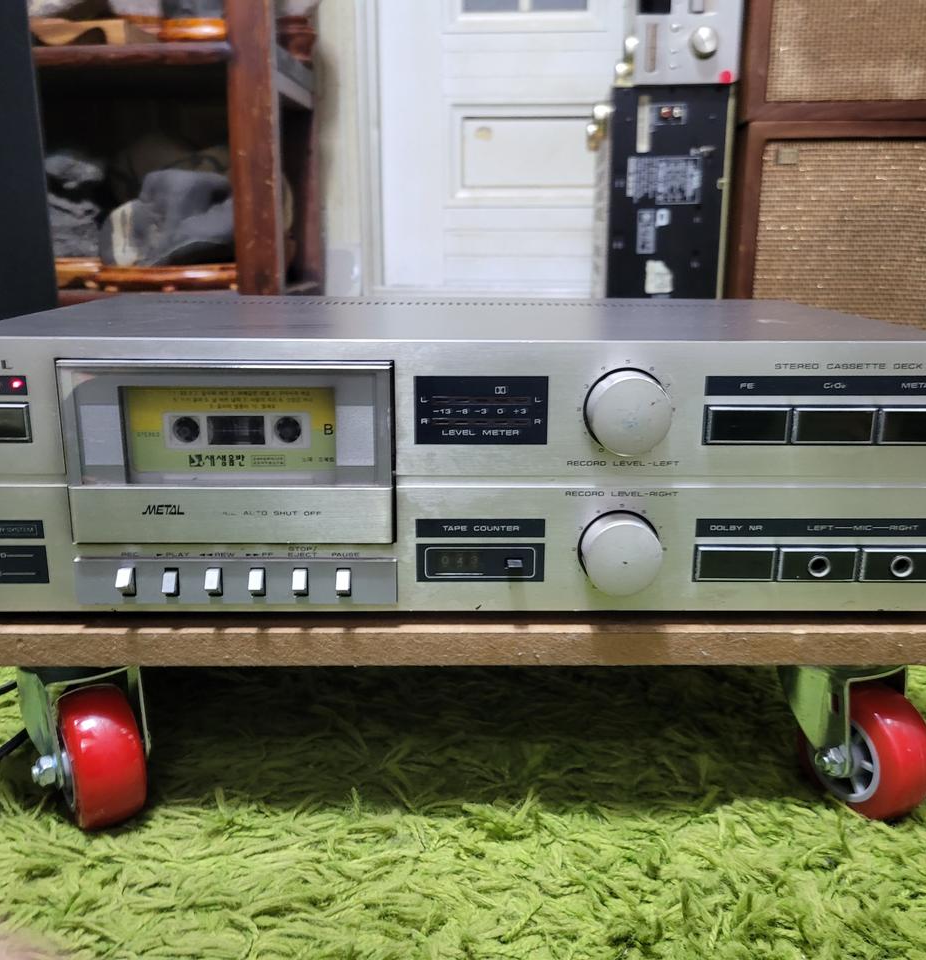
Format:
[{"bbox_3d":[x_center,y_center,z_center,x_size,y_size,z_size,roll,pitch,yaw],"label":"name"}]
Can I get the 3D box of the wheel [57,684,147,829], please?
[{"bbox_3d":[-0.168,0.127,0.442,0.029,0.064,0.064,-8,16,-30],"label":"wheel"}]

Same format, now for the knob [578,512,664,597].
[{"bbox_3d":[0.066,0.031,0.396,0.033,0.033,0.015,0,13,-1],"label":"knob"}]

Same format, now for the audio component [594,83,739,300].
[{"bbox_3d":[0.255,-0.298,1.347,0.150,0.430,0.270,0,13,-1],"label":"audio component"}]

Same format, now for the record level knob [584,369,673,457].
[{"bbox_3d":[0.066,-0.026,0.382,0.033,0.033,0.015,0,13,-1],"label":"record level knob"}]

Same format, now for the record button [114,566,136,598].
[{"bbox_3d":[-0.140,0.043,0.399,0.006,0.012,0.008,0,13,-1],"label":"record button"}]

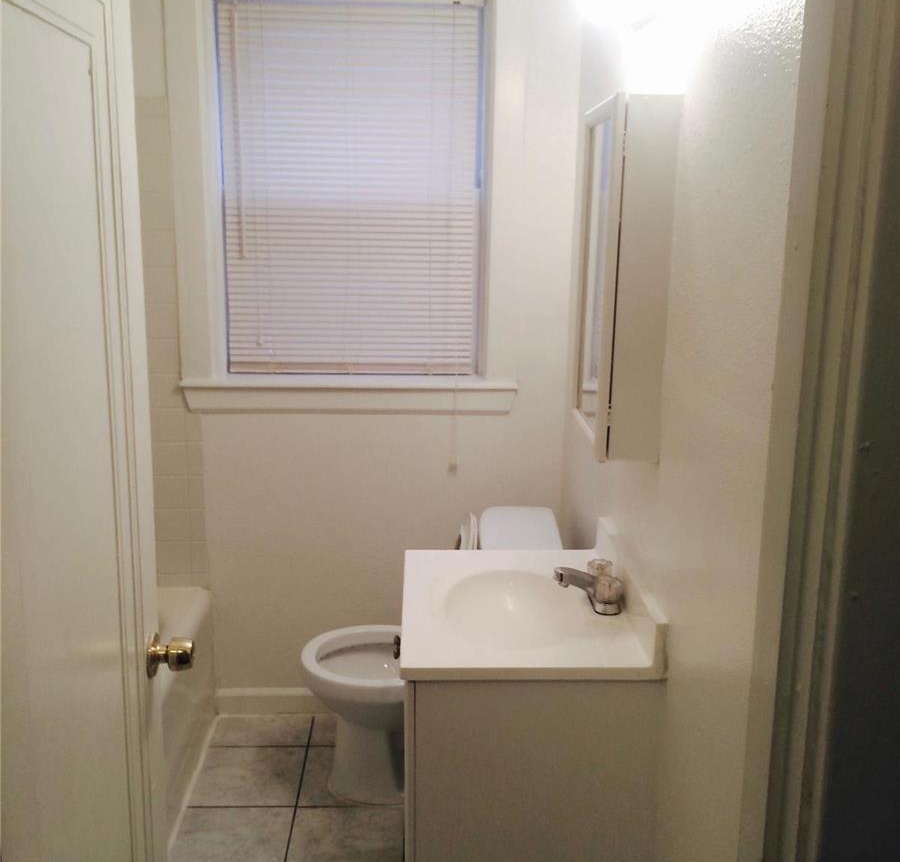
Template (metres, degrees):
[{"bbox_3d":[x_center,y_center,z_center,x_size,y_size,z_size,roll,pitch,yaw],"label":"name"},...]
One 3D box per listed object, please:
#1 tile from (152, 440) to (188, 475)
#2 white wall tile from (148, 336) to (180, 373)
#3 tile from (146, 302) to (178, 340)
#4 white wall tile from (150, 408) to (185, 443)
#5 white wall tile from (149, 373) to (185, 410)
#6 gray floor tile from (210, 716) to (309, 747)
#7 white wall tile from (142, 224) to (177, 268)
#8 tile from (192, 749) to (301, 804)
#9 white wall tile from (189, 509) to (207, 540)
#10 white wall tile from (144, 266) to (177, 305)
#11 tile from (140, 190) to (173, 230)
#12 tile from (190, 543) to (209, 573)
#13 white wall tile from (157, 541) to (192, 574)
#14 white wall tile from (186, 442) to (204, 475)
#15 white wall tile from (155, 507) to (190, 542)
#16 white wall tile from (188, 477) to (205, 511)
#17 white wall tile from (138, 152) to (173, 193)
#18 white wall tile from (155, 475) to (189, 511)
[{"bbox_3d":[-0.880,0.084,3.161,0.107,0.107,0.010,0,13,-2],"label":"tile"},{"bbox_3d":[-0.875,-0.232,3.086,0.107,0.107,0.010,0,13,-2],"label":"white wall tile"},{"bbox_3d":[-0.873,-0.338,3.061,0.107,0.107,0.010,0,13,-2],"label":"tile"},{"bbox_3d":[-0.879,-0.017,3.131,0.107,0.107,0.008,0,13,-2],"label":"white wall tile"},{"bbox_3d":[-0.878,-0.123,3.106,0.107,0.107,0.008,0,13,-2],"label":"white wall tile"},{"bbox_3d":[-0.603,0.977,3.260,0.305,0.010,0.206,0,13,-2],"label":"gray floor tile"},{"bbox_3d":[-0.869,-0.548,3.011,0.107,0.107,0.010,0,13,-2],"label":"white wall tile"},{"bbox_3d":[-0.595,1.037,3.009,0.305,0.010,0.305,0,13,-2],"label":"tile"},{"bbox_3d":[-0.804,0.300,3.209,0.053,0.107,0.008,0,13,-2],"label":"white wall tile"},{"bbox_3d":[-0.873,-0.440,3.031,0.107,0.107,0.008,0,13,-2],"label":"white wall tile"},{"bbox_3d":[-0.870,-0.651,2.981,0.107,0.107,0.008,0,13,-2],"label":"tile"},{"bbox_3d":[-0.807,0.401,3.239,0.046,0.107,0.010,0,13,-2],"label":"tile"},{"bbox_3d":[-0.885,0.400,3.236,0.107,0.107,0.010,0,13,-2],"label":"white wall tile"},{"bbox_3d":[-0.801,0.085,3.164,0.046,0.107,0.010,0,13,-2],"label":"white wall tile"},{"bbox_3d":[-0.883,0.295,3.211,0.107,0.107,0.010,0,13,-2],"label":"white wall tile"},{"bbox_3d":[-0.803,0.190,3.189,0.046,0.107,0.010,0,13,-2],"label":"white wall tile"},{"bbox_3d":[-0.868,-0.756,2.955,0.107,0.107,0.008,0,13,-2],"label":"white wall tile"},{"bbox_3d":[-0.883,0.194,3.182,0.107,0.107,0.008,0,13,-2],"label":"white wall tile"}]

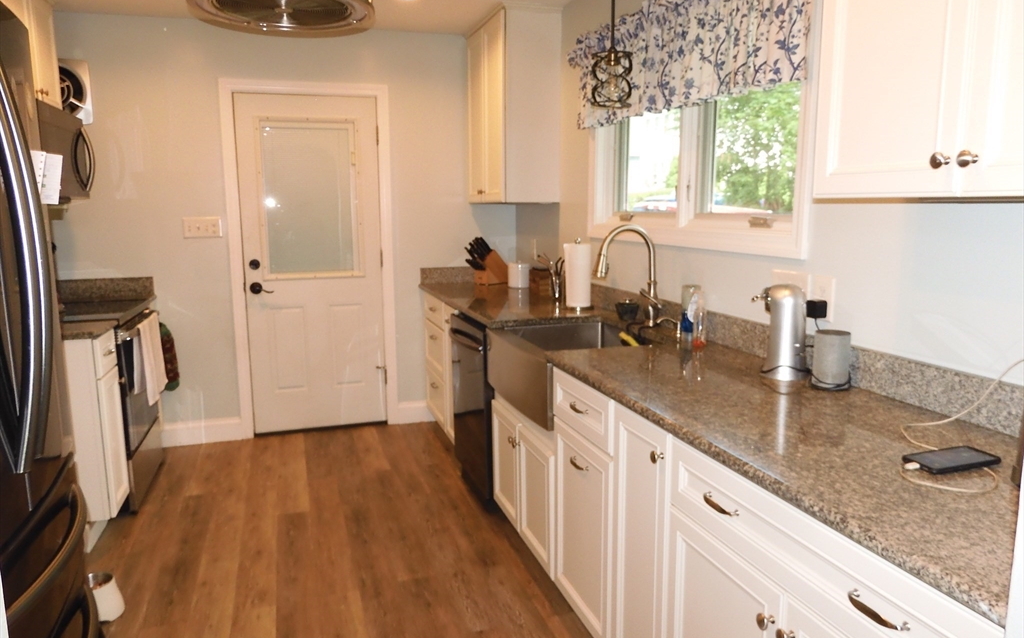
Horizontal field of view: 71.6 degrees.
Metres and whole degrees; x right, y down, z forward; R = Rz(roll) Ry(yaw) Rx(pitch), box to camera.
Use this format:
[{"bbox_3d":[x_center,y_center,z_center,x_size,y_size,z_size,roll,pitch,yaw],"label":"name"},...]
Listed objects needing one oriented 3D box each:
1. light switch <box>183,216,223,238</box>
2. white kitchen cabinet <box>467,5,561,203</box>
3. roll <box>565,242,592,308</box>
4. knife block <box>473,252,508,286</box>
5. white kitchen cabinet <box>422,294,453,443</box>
[{"bbox_3d":[-1.792,-0.533,4.116,0.204,0.118,0.015,-3,9,-17],"label":"light switch"},{"bbox_3d":[-0.007,-1.187,4.150,0.322,1.010,0.820,-3,9,-17],"label":"white kitchen cabinet"},{"bbox_3d":[0.318,-0.206,3.421,0.117,0.287,0.117,0,9,0],"label":"roll"},{"bbox_3d":[-0.131,-0.334,4.534,0.106,0.230,0.250,7,11,38],"label":"knife block"},{"bbox_3d":[-0.140,0.246,4.310,0.622,0.770,0.840,-3,9,-17],"label":"white kitchen cabinet"}]

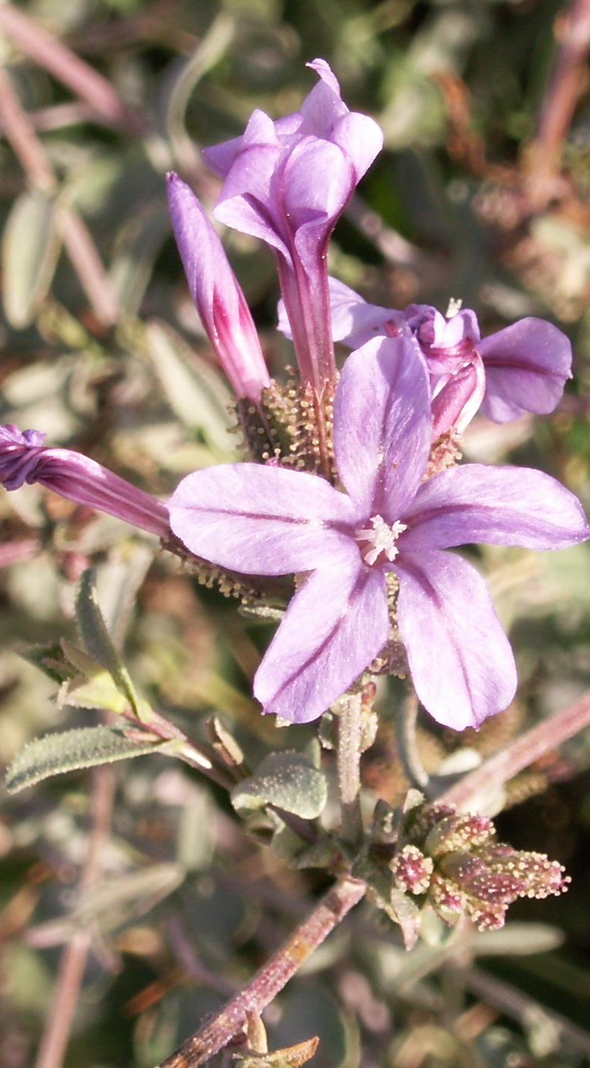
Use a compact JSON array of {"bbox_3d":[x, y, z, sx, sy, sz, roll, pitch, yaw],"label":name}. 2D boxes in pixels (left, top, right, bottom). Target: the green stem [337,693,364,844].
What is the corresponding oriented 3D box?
[{"bbox_3d":[0.003,0.015,0.119,0.002,0.009,0.002,0,3,0],"label":"green stem"}]

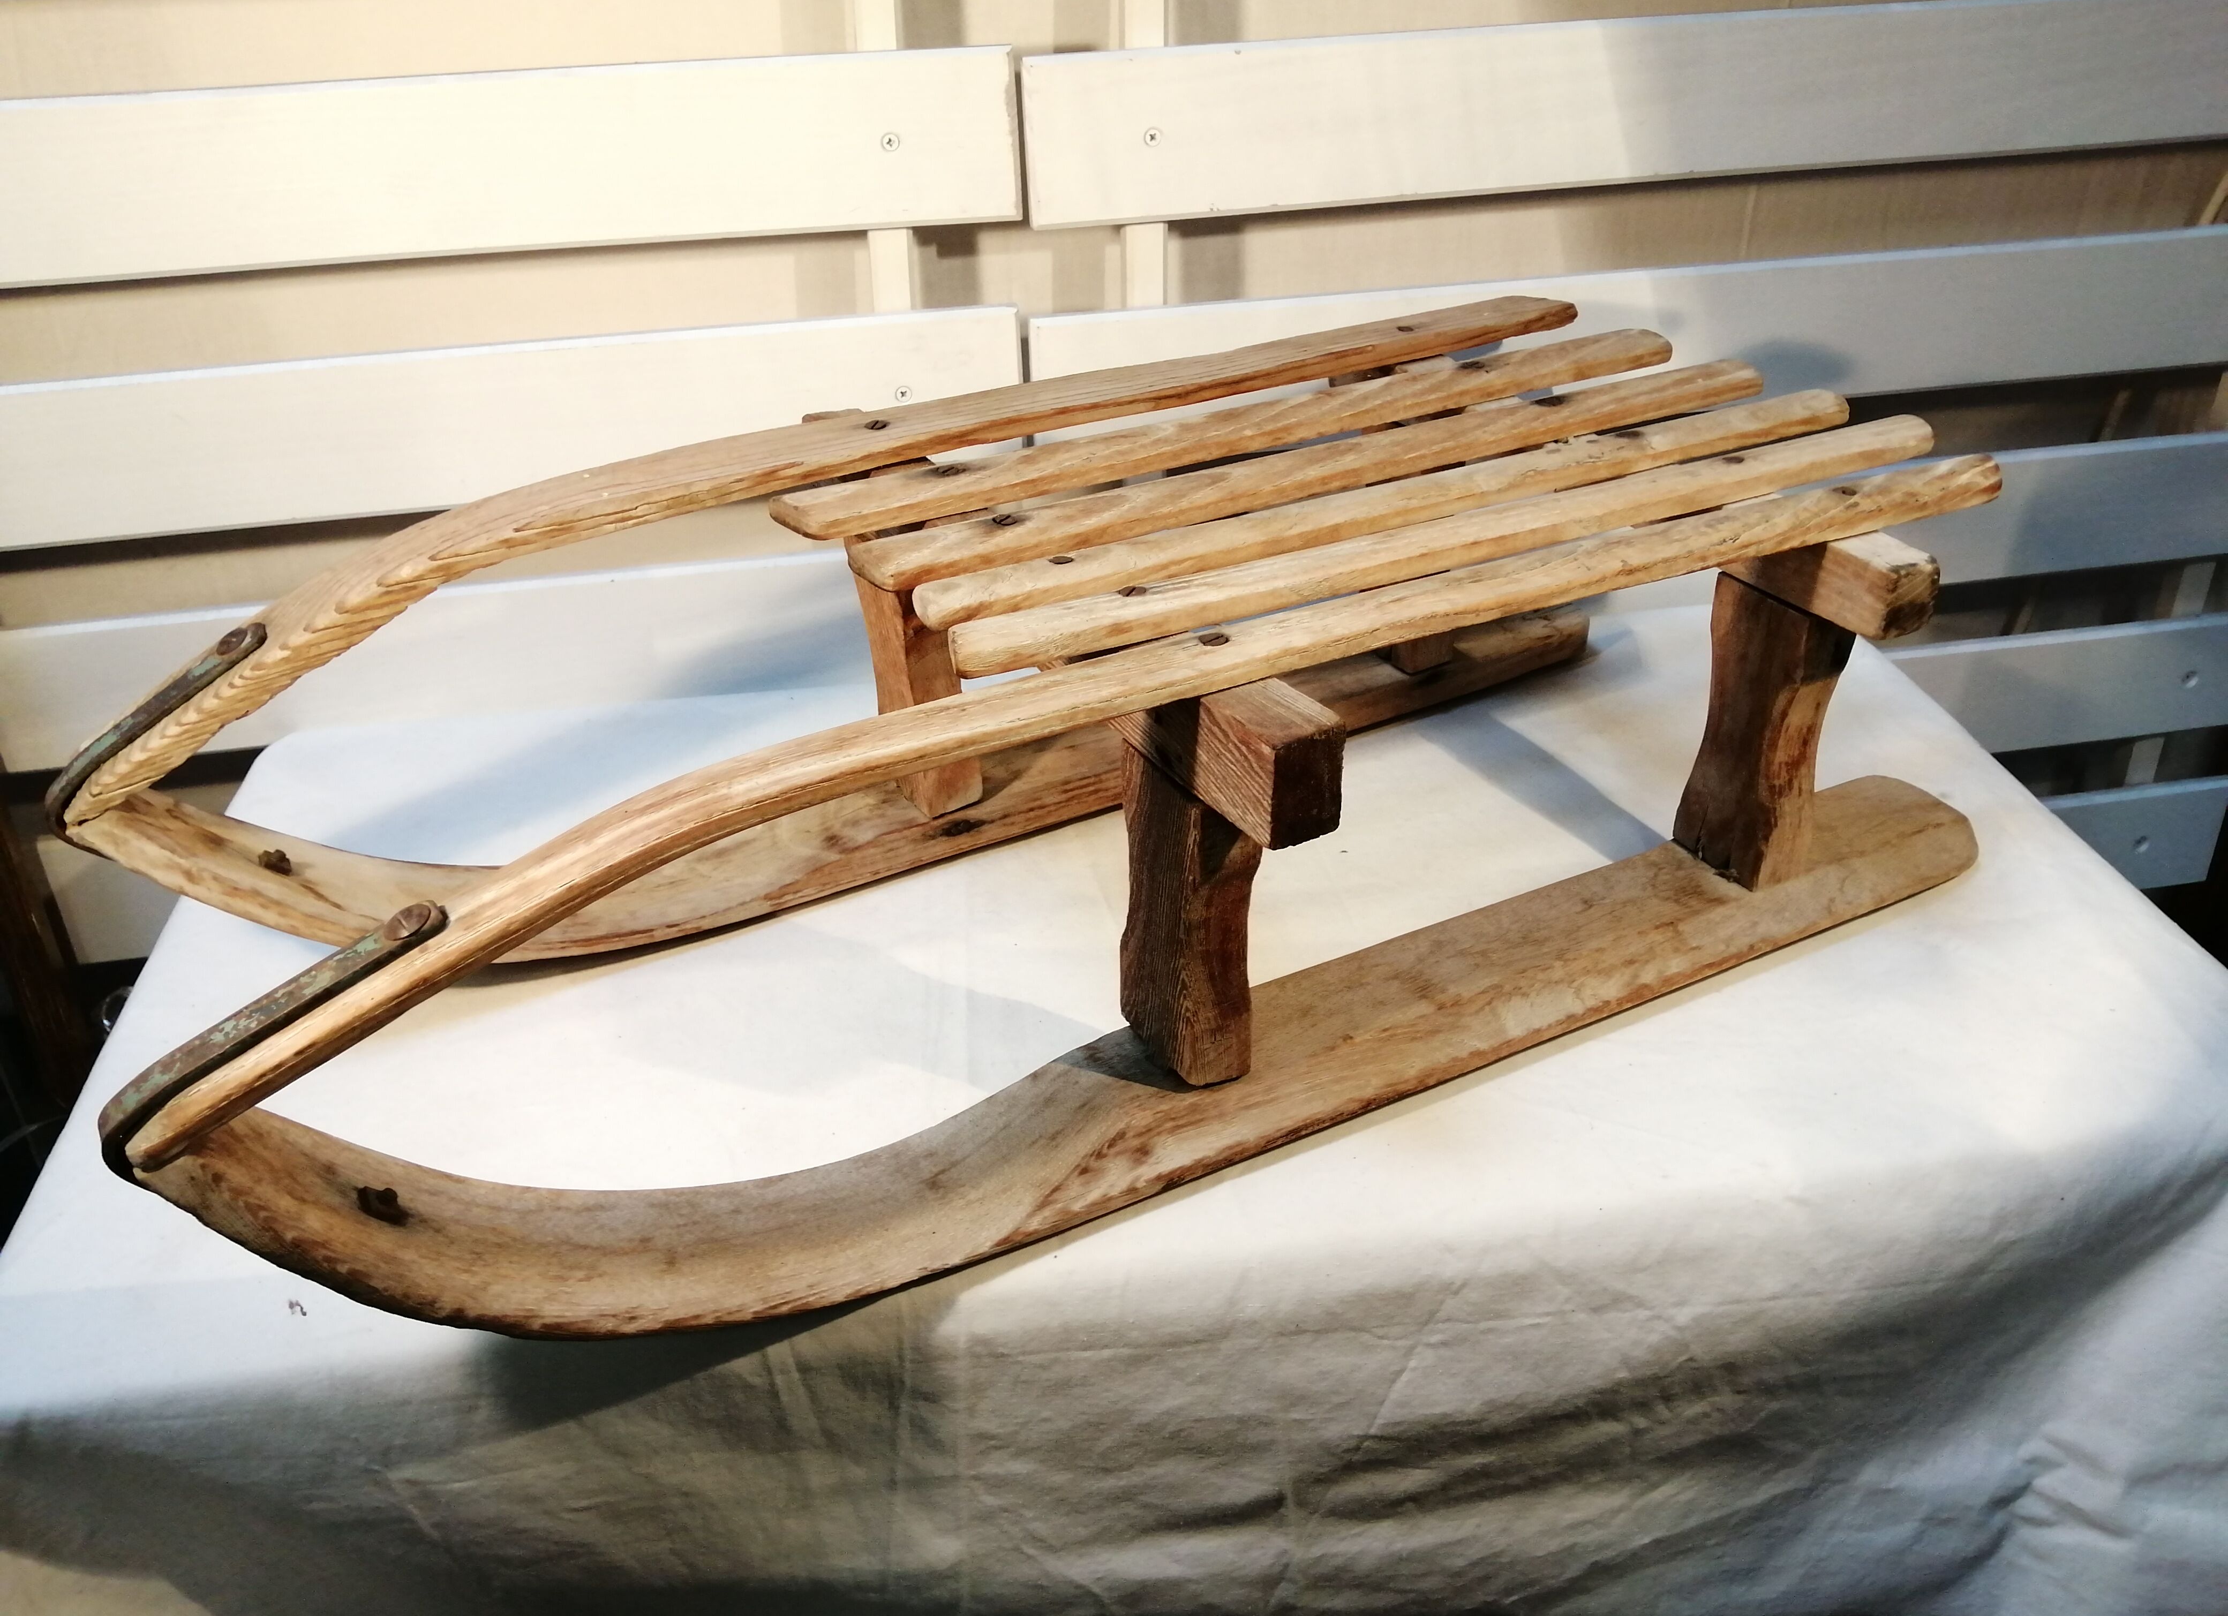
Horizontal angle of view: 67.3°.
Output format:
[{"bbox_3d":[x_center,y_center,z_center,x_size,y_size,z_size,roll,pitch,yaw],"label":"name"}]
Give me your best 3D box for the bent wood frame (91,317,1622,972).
[{"bbox_3d":[-0.065,-0.100,0.874,0.857,0.234,0.094,-17,36,-28],"label":"bent wood frame"}]

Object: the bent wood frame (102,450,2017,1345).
[{"bbox_3d":[0.079,0.021,0.680,0.857,0.234,0.094,-17,36,-28],"label":"bent wood frame"}]

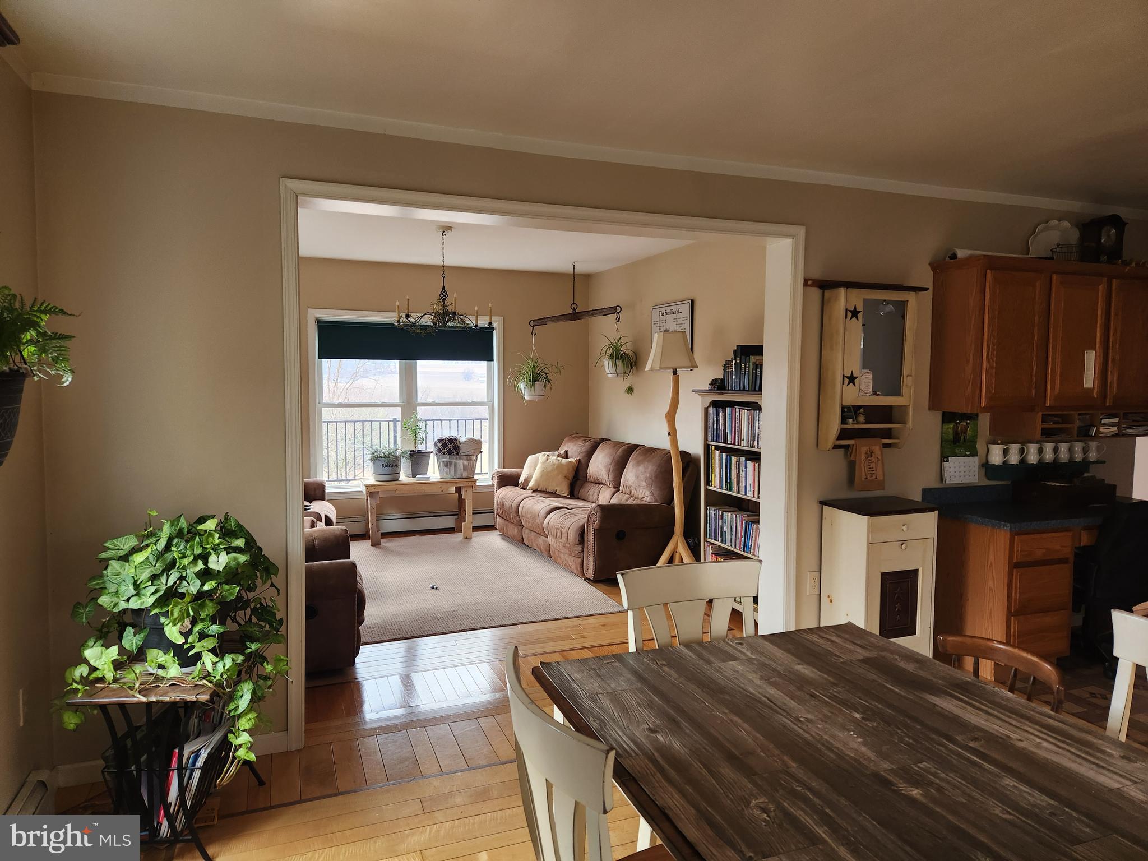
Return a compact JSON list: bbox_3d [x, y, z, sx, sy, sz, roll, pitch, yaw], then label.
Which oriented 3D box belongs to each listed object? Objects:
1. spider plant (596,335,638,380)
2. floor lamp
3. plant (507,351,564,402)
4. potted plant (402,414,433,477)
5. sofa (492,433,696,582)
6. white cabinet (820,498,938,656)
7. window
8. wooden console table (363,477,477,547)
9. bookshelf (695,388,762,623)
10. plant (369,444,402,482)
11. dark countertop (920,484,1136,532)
[{"bbox_3d":[0.362,-0.608,6.318,0.330,0.370,0.330,1,4,0],"label":"spider plant"},{"bbox_3d":[0.674,0.216,5.192,0.400,1.730,0.400,1,4,0],"label":"floor lamp"},{"bbox_3d":[-0.321,-0.454,6.391,0.430,0.410,0.400,-1,5,-21],"label":"plant"},{"bbox_3d":[-1.453,0.135,6.992,0.275,0.597,0.280,-1,4,-21],"label":"potted plant"},{"bbox_3d":[0.084,0.537,6.333,0.890,0.910,2.030,-1,5,-24],"label":"sofa"},{"bbox_3d":[1.472,0.781,3.711,0.447,0.838,0.305,-1,5,-21],"label":"white cabinet"},{"bbox_3d":[-1.469,-0.233,6.881,1.640,1.530,0.120,-1,5,-21],"label":"window"},{"bbox_3d":[-1.347,0.691,6.683,0.950,0.525,0.370,-1,5,-21],"label":"wooden console table"},{"bbox_3d":[1.090,0.447,4.731,0.330,1.378,0.820,-1,4,-21],"label":"bookshelf"},{"bbox_3d":[-1.687,0.278,6.827,0.285,0.330,0.280,-1,4,-21],"label":"plant"},{"bbox_3d":[2.519,0.376,3.975,1.330,0.128,0.545,-1,4,-21],"label":"dark countertop"}]

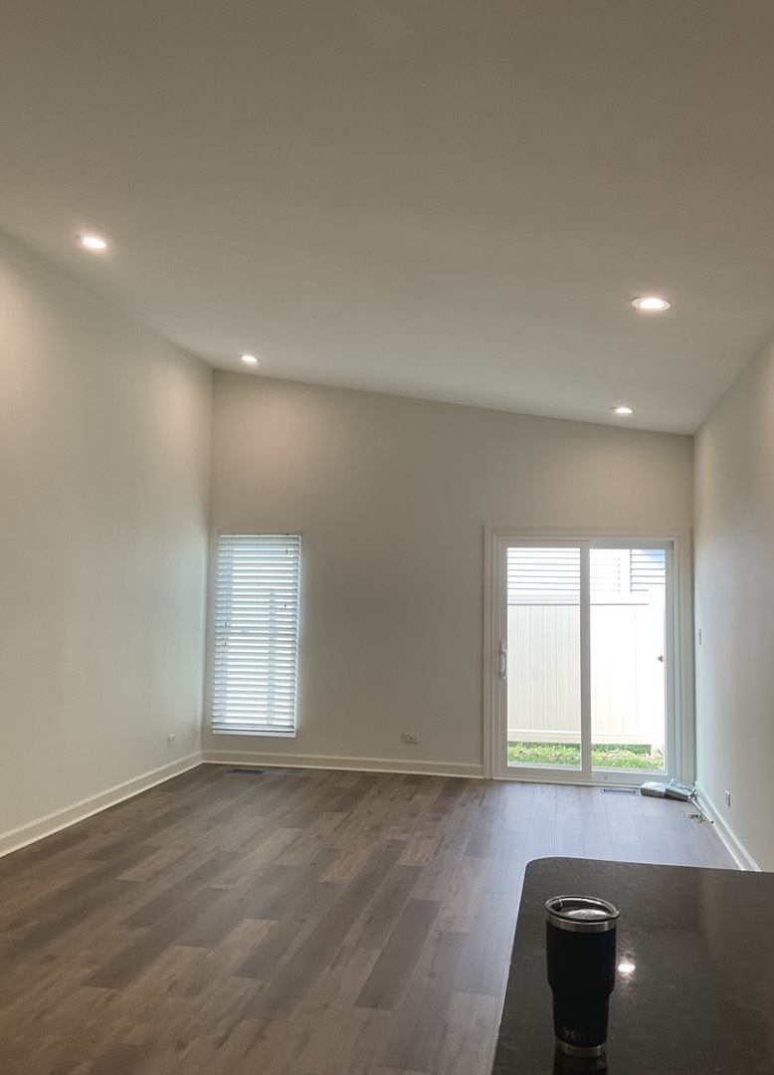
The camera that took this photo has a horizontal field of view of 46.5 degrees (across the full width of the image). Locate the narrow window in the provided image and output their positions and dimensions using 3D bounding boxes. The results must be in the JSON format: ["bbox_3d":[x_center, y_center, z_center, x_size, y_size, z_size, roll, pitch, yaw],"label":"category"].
[{"bbox_3d":[-1.157,0.842,7.941,0.755,1.720,0.065,0,-3,11],"label":"narrow window"}]

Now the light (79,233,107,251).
[{"bbox_3d":[-1.614,-1.617,4.941,0.170,0.030,0.170,10,-2,12],"label":"light"}]

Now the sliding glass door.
[{"bbox_3d":[1.631,1.016,7.443,1.480,2.025,0.120,0,-3,11],"label":"sliding glass door"}]

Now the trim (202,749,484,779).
[{"bbox_3d":[-0.422,1.950,7.753,2.490,0.122,0.022,0,-3,11],"label":"trim"}]

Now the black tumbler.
[{"bbox_3d":[0.290,0.655,1.345,0.104,0.200,0.104,1,-3,0],"label":"black tumbler"}]

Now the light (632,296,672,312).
[{"bbox_3d":[1.276,-1.124,4.347,0.180,0.030,0.180,10,-2,12],"label":"light"}]

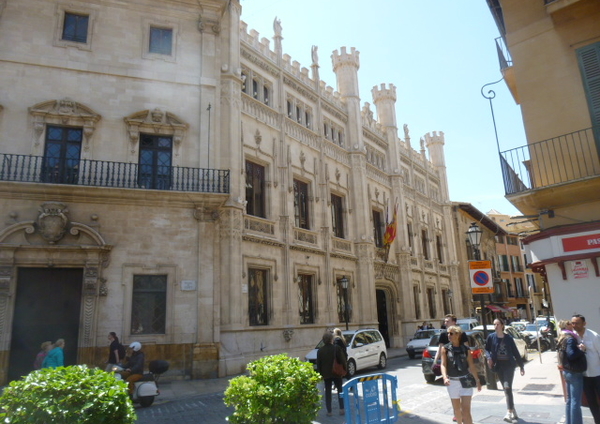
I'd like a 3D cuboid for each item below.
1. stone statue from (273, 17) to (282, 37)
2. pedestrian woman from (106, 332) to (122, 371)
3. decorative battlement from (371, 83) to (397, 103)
[{"bbox_3d":[-1.257,-10.336,24.210,0.460,1.270,0.500,-13,-18,35],"label":"stone statue"},{"bbox_3d":[-5.412,4.373,12.535,0.520,1.700,0.480,3,-15,-18],"label":"pedestrian woman"},{"bbox_3d":[7.340,-9.880,37.577,2.080,1.500,2.080,-2,-15,-1],"label":"decorative battlement"}]

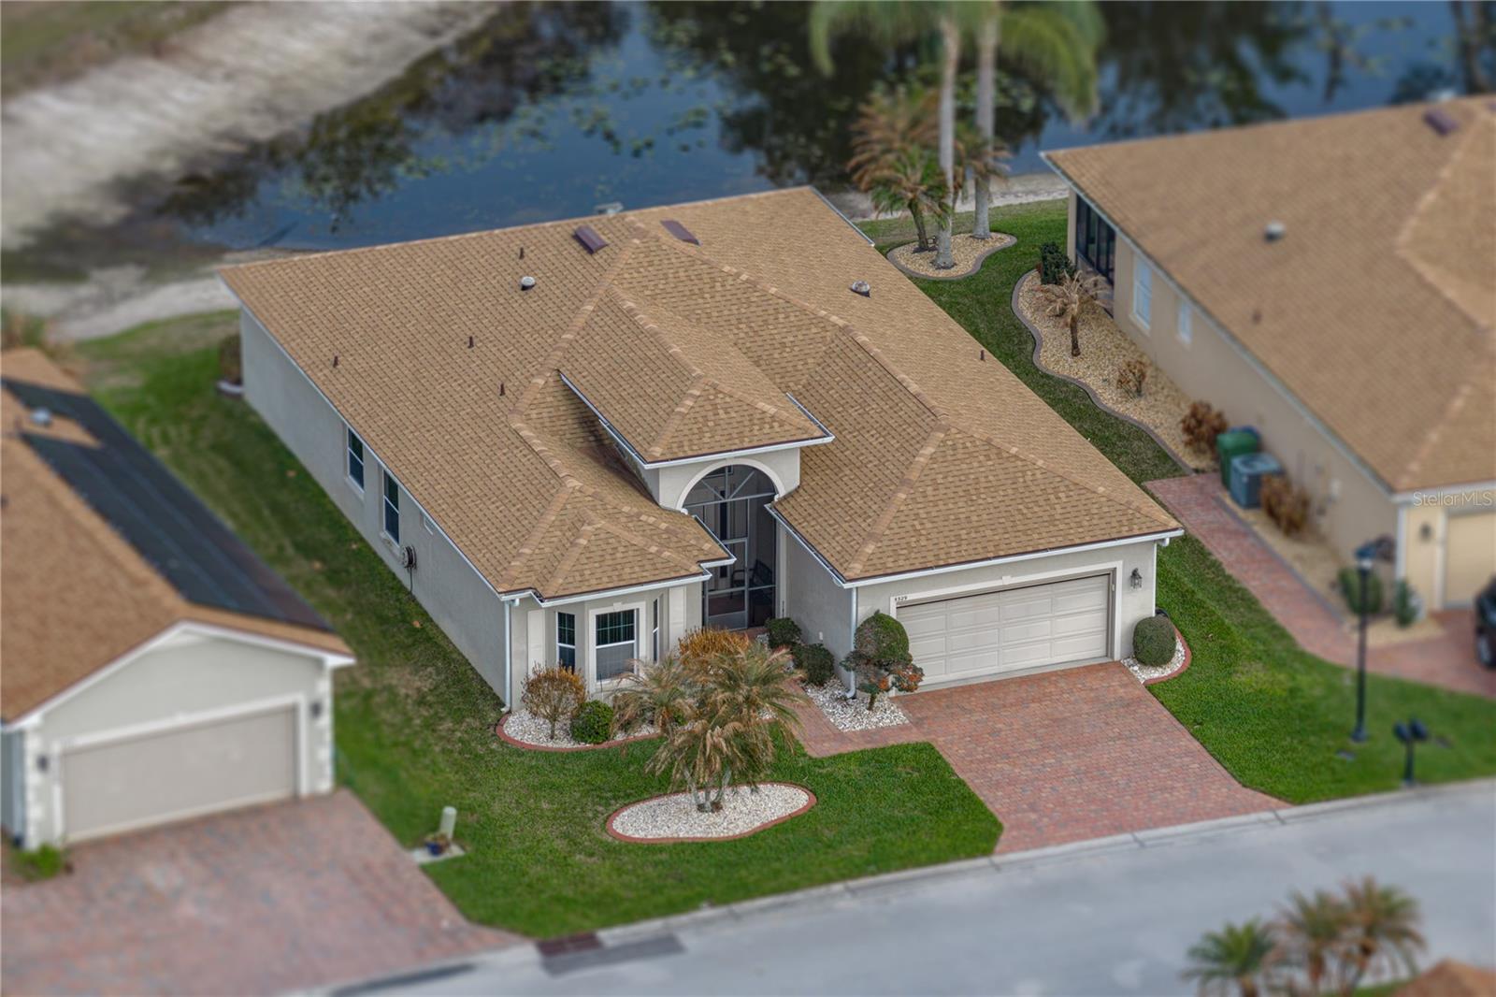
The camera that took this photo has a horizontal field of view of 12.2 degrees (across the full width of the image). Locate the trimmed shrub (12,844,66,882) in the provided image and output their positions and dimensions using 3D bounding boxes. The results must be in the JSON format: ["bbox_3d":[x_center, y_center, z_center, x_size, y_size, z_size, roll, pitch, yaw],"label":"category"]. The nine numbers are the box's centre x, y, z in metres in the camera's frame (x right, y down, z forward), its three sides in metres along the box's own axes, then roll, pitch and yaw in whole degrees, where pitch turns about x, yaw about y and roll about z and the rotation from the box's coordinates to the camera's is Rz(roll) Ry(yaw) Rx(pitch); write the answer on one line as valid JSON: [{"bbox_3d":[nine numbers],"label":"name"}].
[{"bbox_3d":[-13.531,6.956,133.212,0.985,0.630,0.936,0,24,0],"label":"trimmed shrub"}]

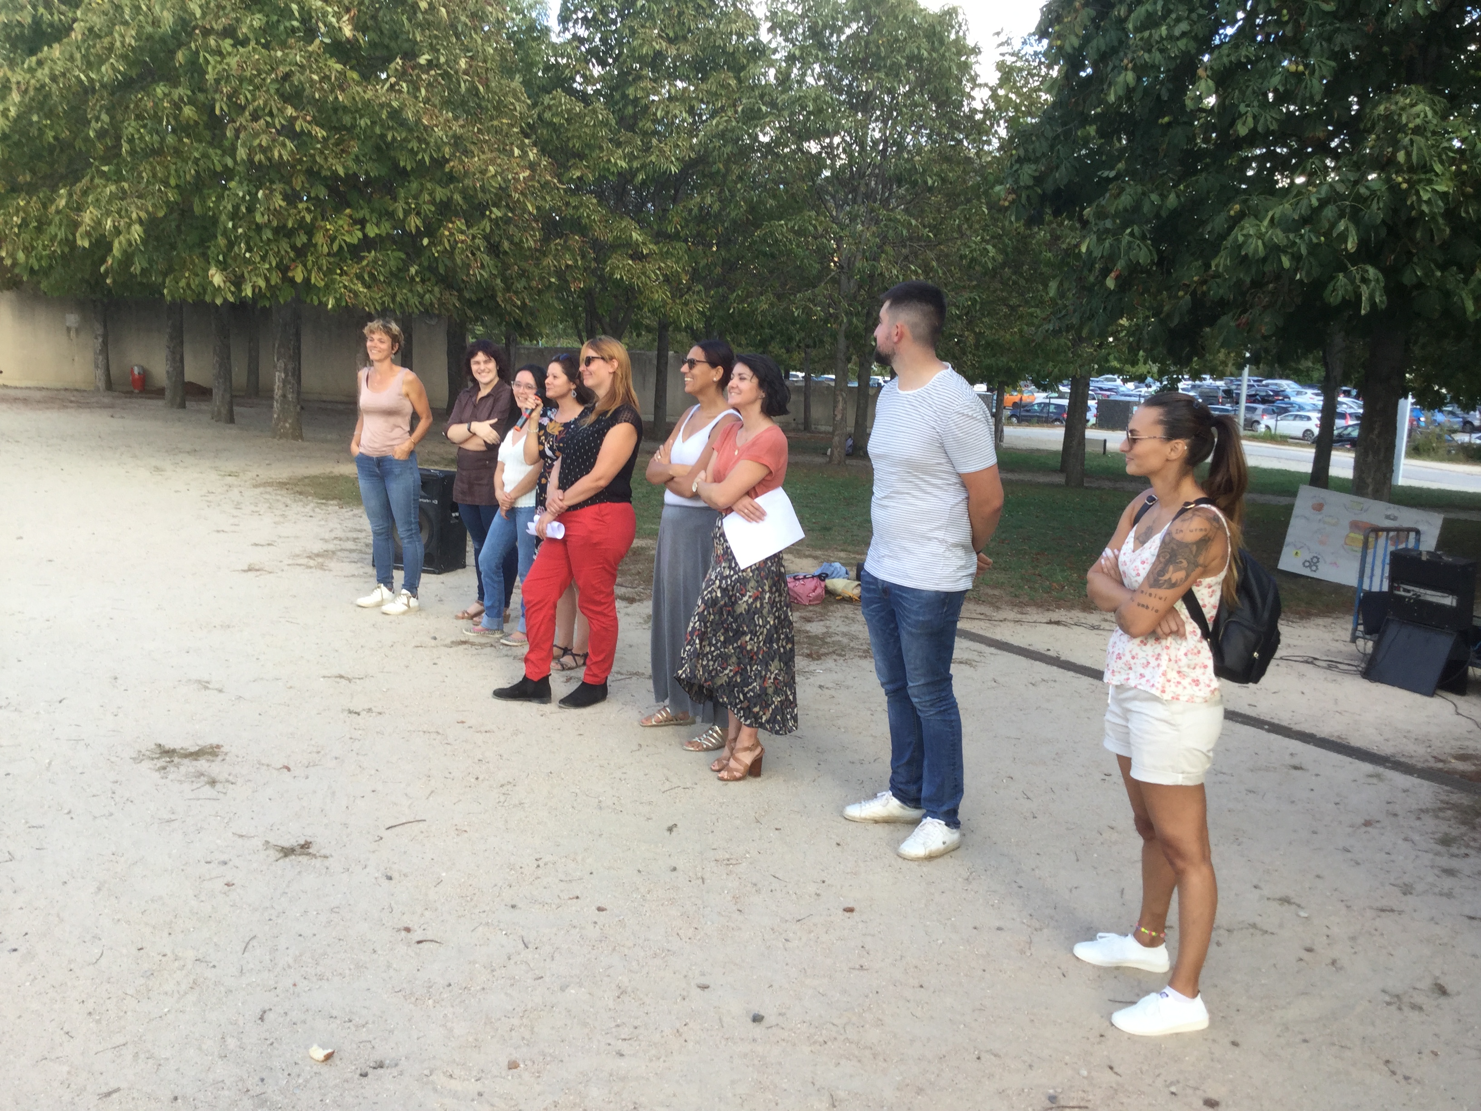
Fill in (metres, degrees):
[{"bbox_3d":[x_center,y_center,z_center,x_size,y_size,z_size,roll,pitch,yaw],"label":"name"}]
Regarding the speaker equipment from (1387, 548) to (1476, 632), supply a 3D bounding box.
[{"bbox_3d":[3.955,0.198,7.620,0.200,0.410,0.440,-2,8,-30],"label":"speaker equipment"}]

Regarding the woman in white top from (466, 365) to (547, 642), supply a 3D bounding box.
[{"bbox_3d":[-1.341,-0.315,7.582,0.390,1.570,0.430,-4,9,-42],"label":"woman in white top"}]

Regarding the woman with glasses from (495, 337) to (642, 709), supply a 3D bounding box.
[{"bbox_3d":[-0.807,-0.167,6.099,0.480,1.690,0.480,-1,8,-25],"label":"woman with glasses"}]

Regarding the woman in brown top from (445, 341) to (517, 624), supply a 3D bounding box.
[{"bbox_3d":[-1.533,-0.443,7.880,0.480,1.650,0.380,8,8,32],"label":"woman in brown top"}]

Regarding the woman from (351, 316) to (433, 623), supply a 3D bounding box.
[{"bbox_3d":[-2.089,-0.538,7.972,0.460,1.715,0.330,4,7,15],"label":"woman"}]

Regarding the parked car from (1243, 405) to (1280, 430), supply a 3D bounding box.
[{"bbox_3d":[28.985,-7.973,77.000,1.740,1.530,4.050,-3,9,-41],"label":"parked car"}]

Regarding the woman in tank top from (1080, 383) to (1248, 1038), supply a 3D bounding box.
[{"bbox_3d":[1.105,0.393,3.499,0.410,1.630,0.450,1,7,-7],"label":"woman in tank top"}]

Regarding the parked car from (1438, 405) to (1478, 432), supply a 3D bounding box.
[{"bbox_3d":[40.875,-7.926,77.000,4.200,1.470,1.780,8,9,36],"label":"parked car"}]

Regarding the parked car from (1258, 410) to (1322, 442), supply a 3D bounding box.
[{"bbox_3d":[30.055,-7.003,72.000,1.780,1.470,4.150,-4,10,-45],"label":"parked car"}]

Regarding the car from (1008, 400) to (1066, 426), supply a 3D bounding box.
[{"bbox_3d":[18.041,-8.514,80.000,3.850,1.470,1.670,4,8,20],"label":"car"}]

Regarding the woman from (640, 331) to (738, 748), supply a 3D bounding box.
[{"bbox_3d":[-0.201,-0.042,5.620,0.420,1.670,0.480,-1,8,-33],"label":"woman"}]

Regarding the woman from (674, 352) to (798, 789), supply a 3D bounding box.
[{"bbox_3d":[-0.007,0.043,5.140,0.430,1.640,0.500,-2,9,-34],"label":"woman"}]

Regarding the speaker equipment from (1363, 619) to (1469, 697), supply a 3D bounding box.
[{"bbox_3d":[4.005,0.588,7.816,0.310,0.360,0.520,0,8,-21],"label":"speaker equipment"}]

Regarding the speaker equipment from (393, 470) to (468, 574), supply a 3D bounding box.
[{"bbox_3d":[-2.237,-0.255,9.250,0.520,0.680,0.360,4,7,19],"label":"speaker equipment"}]

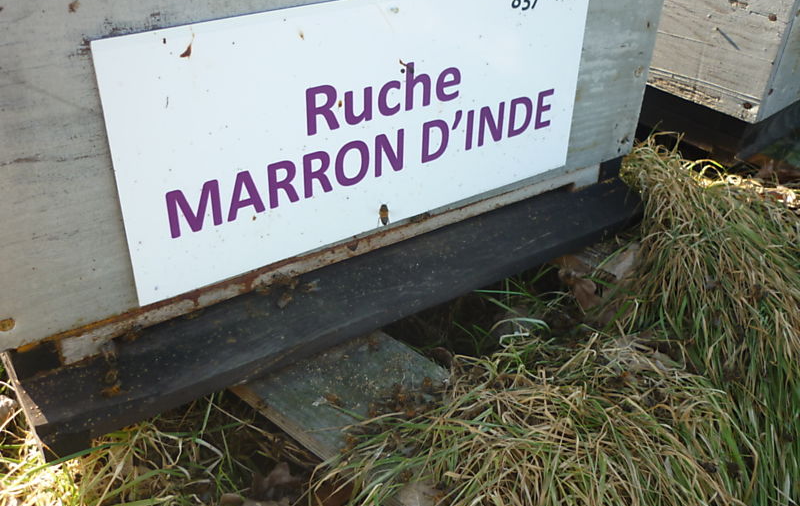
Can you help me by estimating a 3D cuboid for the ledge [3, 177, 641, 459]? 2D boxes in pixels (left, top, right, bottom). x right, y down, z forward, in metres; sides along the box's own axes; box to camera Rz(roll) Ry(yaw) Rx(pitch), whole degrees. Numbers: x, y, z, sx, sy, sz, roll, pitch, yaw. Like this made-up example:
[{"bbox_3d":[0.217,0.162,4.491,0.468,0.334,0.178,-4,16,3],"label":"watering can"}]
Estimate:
[{"bbox_3d":[0.003,0.018,0.455,0.425,0.032,0.040,-18,37,-31],"label":"ledge"}]

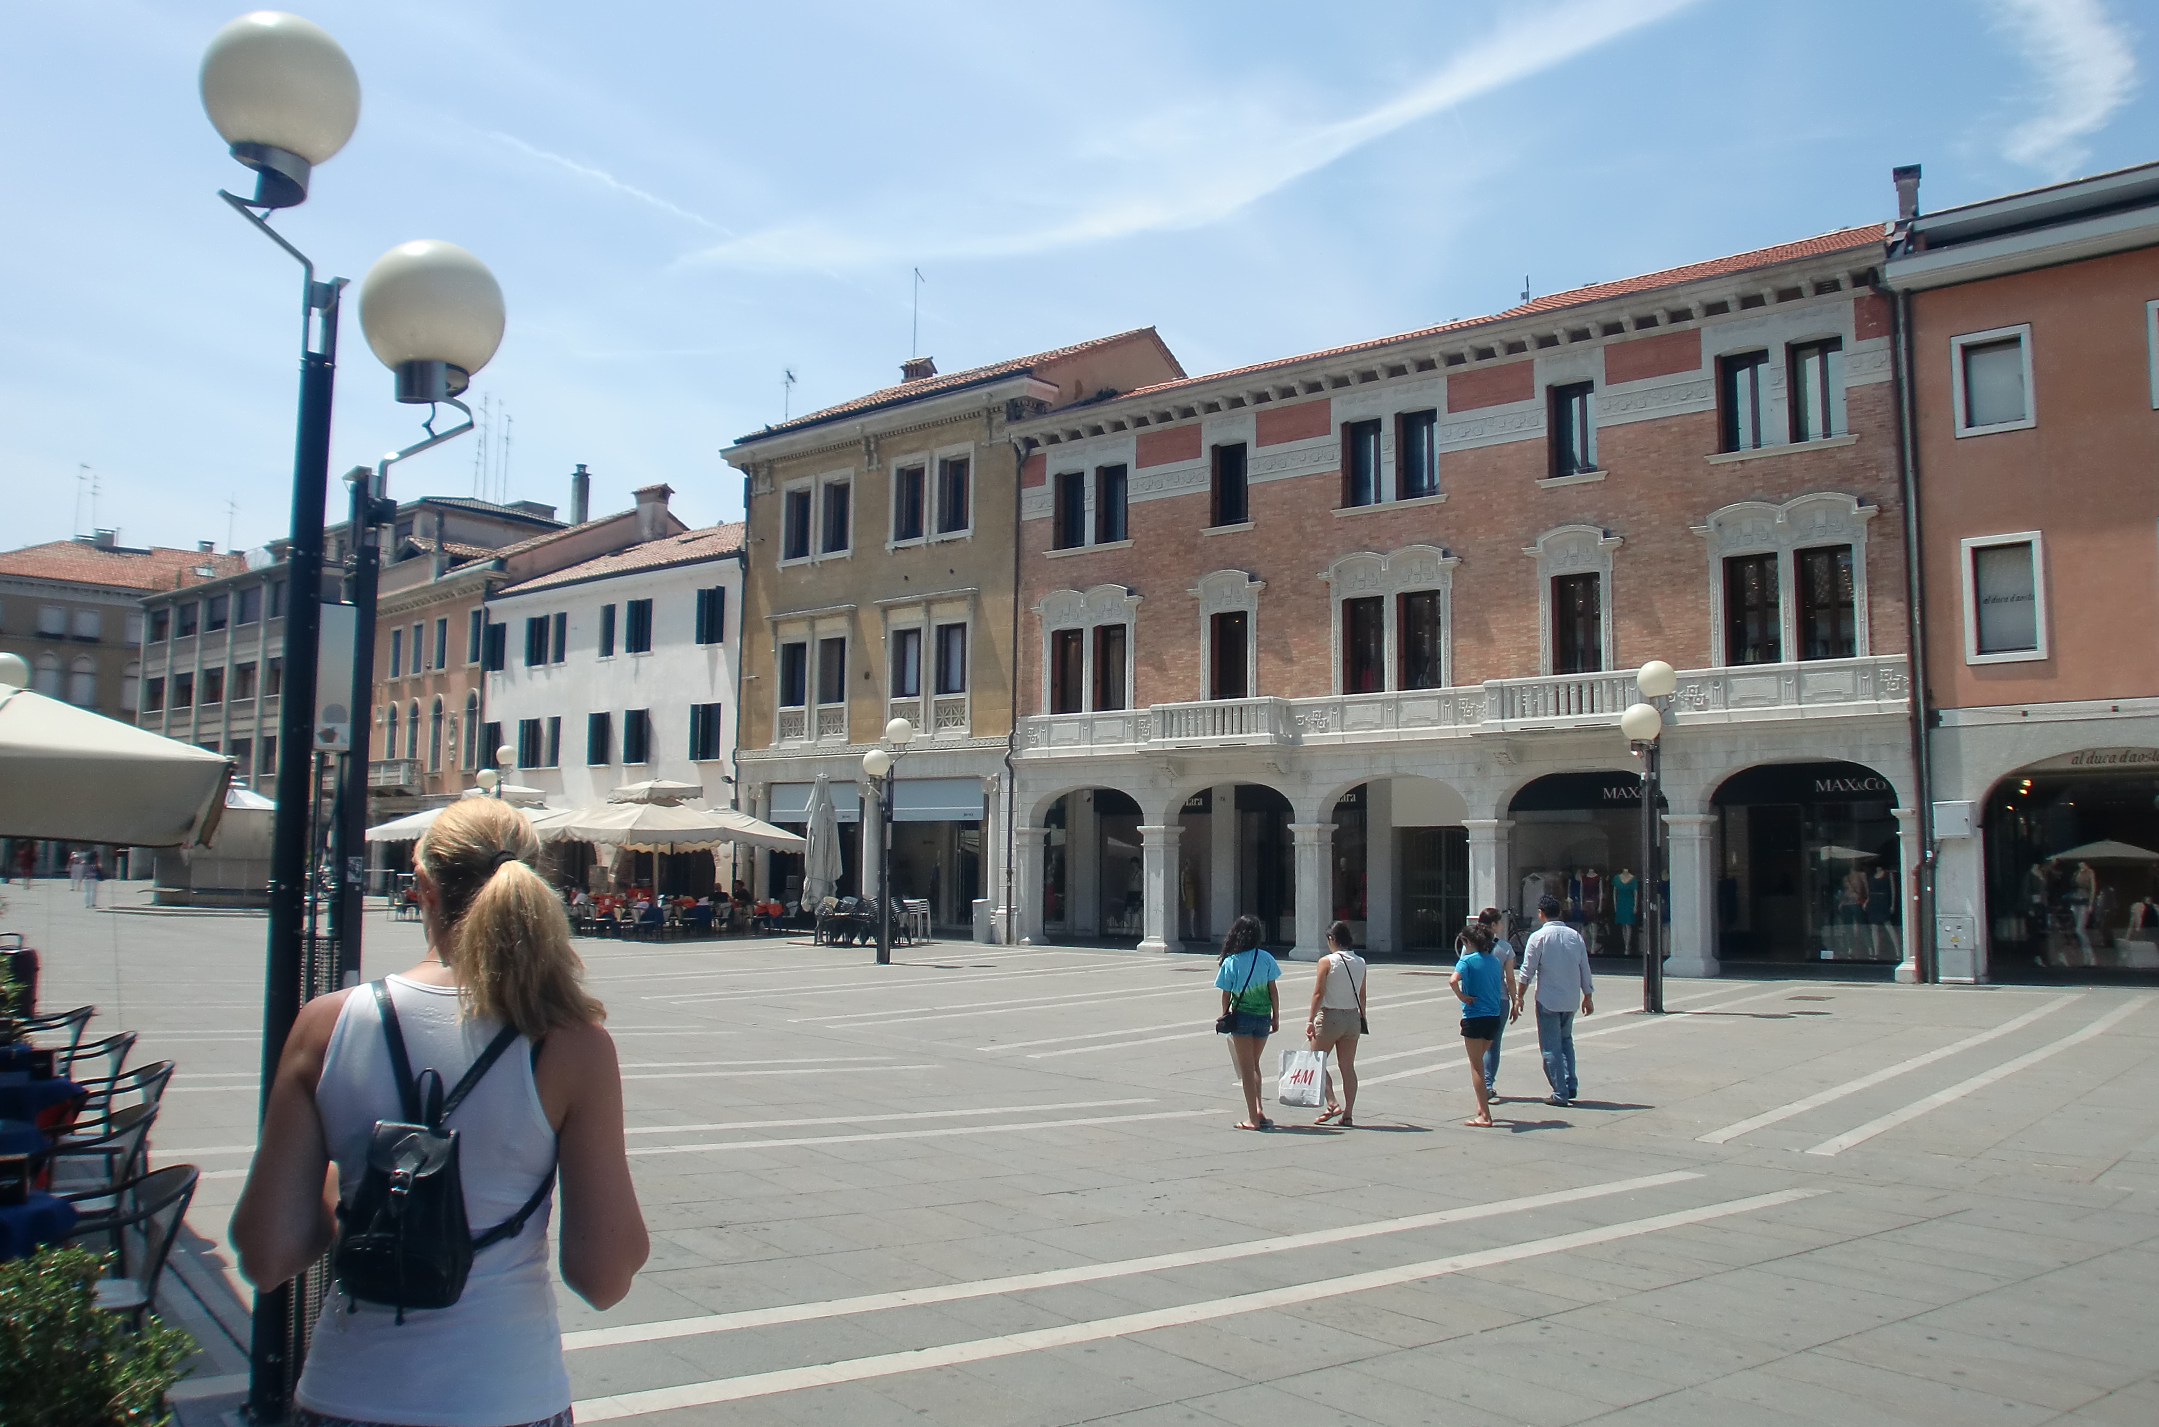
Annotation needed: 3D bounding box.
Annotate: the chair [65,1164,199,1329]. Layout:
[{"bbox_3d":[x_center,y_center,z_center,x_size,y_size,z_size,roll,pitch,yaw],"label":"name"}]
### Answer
[{"bbox_3d":[-2.992,1.774,4.842,0.550,0.820,0.550,4,-7,-33],"label":"chair"}]

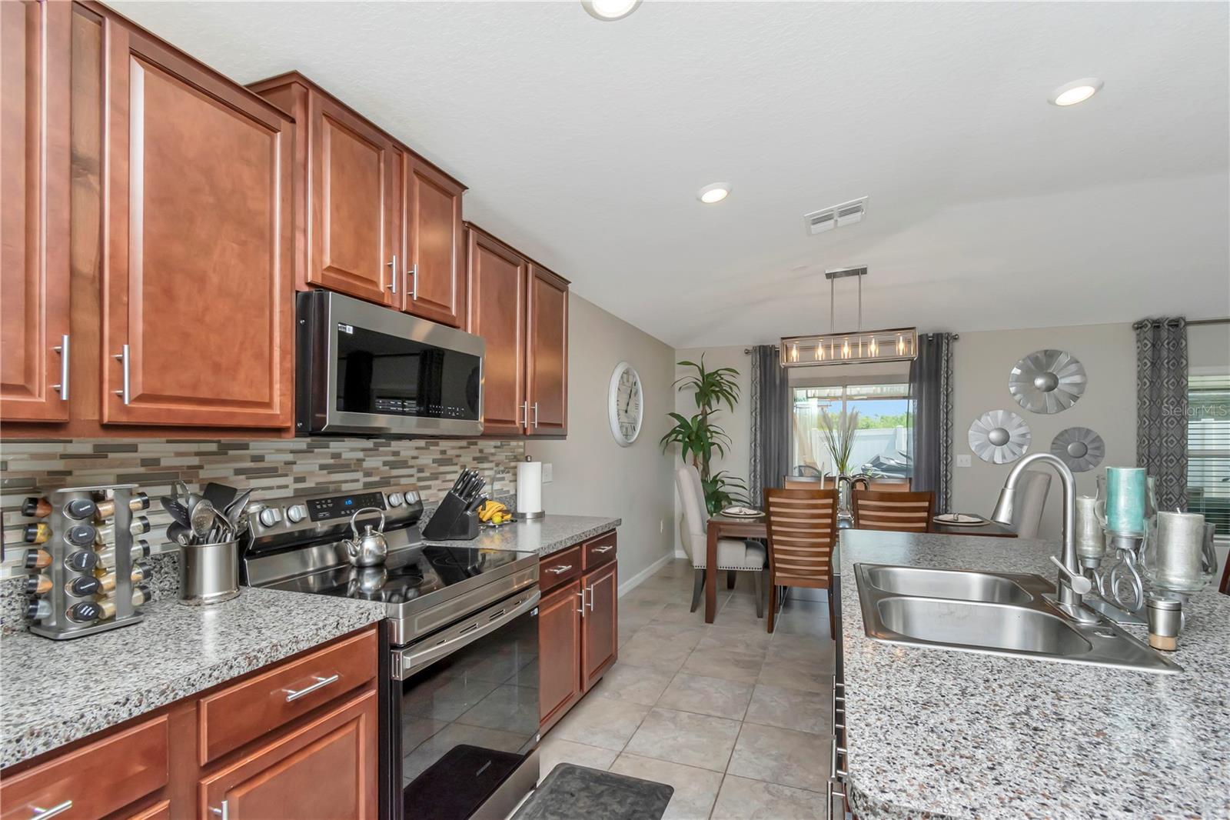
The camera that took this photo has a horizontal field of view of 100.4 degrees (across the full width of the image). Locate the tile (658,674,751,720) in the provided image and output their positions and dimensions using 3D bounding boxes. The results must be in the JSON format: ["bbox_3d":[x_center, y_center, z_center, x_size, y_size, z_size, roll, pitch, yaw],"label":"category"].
[{"bbox_3d":[0.500,1.553,2.783,0.456,0.010,0.427,-3,-3,23],"label":"tile"}]

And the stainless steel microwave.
[{"bbox_3d":[-0.911,-0.115,1.953,0.431,0.441,0.735,-1,-2,21],"label":"stainless steel microwave"}]

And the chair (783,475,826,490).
[{"bbox_3d":[1.759,1.165,4.642,0.493,1.072,0.599,-1,-2,21],"label":"chair"}]

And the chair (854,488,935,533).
[{"bbox_3d":[1.978,1.105,3.697,0.499,1.072,0.599,-1,-2,21],"label":"chair"}]

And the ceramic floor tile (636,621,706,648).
[{"bbox_3d":[0.411,1.666,3.811,0.457,0.013,0.457,-1,-2,21],"label":"ceramic floor tile"}]

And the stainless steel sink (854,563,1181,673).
[{"bbox_3d":[1.026,0.652,1.484,0.582,0.208,0.799,-1,-2,21],"label":"stainless steel sink"}]

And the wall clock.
[{"bbox_3d":[0.106,-0.057,4.973,0.057,0.824,0.824,-3,-3,23],"label":"wall clock"}]

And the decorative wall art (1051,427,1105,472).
[{"bbox_3d":[4.283,0.367,4.743,0.402,0.417,0.062,-3,-3,23],"label":"decorative wall art"}]

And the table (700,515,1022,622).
[{"bbox_3d":[1.876,1.271,4.157,2.041,0.799,1.014,-1,-2,21],"label":"table"}]

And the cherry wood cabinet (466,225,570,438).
[{"bbox_3d":[-0.619,-0.312,2.730,0.348,0.944,0.888,-1,-2,21],"label":"cherry wood cabinet"}]

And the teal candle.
[{"bbox_3d":[1.376,0.239,1.377,0.077,0.163,0.077,-1,-2,21],"label":"teal candle"}]

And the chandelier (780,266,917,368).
[{"bbox_3d":[1.879,-0.746,4.171,0.997,0.799,0.193,-1,-2,21],"label":"chandelier"}]

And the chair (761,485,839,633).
[{"bbox_3d":[1.425,1.121,3.893,0.499,1.072,0.599,-1,-2,21],"label":"chair"}]

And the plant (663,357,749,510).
[{"bbox_3d":[0.976,0.574,5.561,0.886,2.287,0.824,-3,-3,23],"label":"plant"}]

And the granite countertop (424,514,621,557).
[{"bbox_3d":[-0.462,0.663,2.762,0.667,0.040,0.949,-3,-3,23],"label":"granite countertop"}]

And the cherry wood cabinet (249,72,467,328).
[{"bbox_3d":[-1.013,-0.738,2.119,0.343,0.667,0.808,-3,-3,23],"label":"cherry wood cabinet"}]

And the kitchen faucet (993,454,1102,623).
[{"bbox_3d":[1.024,0.290,1.248,0.206,0.371,0.237,-2,-3,18],"label":"kitchen faucet"}]

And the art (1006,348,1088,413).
[{"bbox_3d":[4.099,-0.271,4.853,0.597,0.608,0.072,-3,-3,23],"label":"art"}]

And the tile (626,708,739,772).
[{"bbox_3d":[0.328,1.532,2.398,0.456,0.010,0.433,-3,-3,23],"label":"tile"}]

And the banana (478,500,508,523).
[{"bbox_3d":[-0.676,0.561,2.827,0.144,0.118,0.175,-4,-4,40],"label":"banana"}]

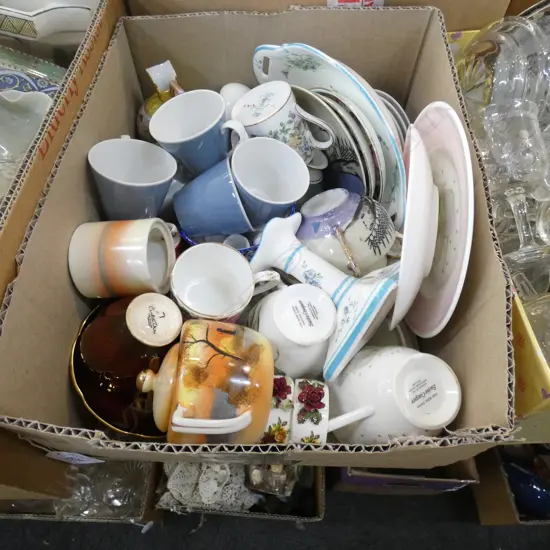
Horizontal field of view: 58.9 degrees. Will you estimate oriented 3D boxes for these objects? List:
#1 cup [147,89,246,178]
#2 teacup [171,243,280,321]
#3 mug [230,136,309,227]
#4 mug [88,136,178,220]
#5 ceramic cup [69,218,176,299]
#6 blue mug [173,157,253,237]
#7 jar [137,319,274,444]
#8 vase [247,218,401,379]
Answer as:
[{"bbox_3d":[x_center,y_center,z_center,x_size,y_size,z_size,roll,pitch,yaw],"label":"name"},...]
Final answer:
[{"bbox_3d":[-0.073,-0.147,0.538,0.111,0.069,0.085,14,61,25],"label":"cup"},{"bbox_3d":[-0.057,0.017,0.525,0.113,0.066,0.083,-6,66,-22],"label":"teacup"},{"bbox_3d":[-0.011,-0.101,0.536,0.085,0.069,0.108,29,56,-6],"label":"mug"},{"bbox_3d":[-0.155,-0.096,0.514,0.085,0.069,0.111,3,41,-24],"label":"mug"},{"bbox_3d":[-0.152,-0.018,0.498,0.080,0.087,0.076,-1,90,10],"label":"ceramic cup"},{"bbox_3d":[-0.065,-0.074,0.524,0.069,0.106,0.085,-18,88,6],"label":"blue mug"},{"bbox_3d":[-0.056,0.096,0.415,0.117,0.148,0.108,8,93,-10],"label":"jar"},{"bbox_3d":[0.037,0.005,0.458,0.115,0.112,0.129,-46,74,0],"label":"vase"}]

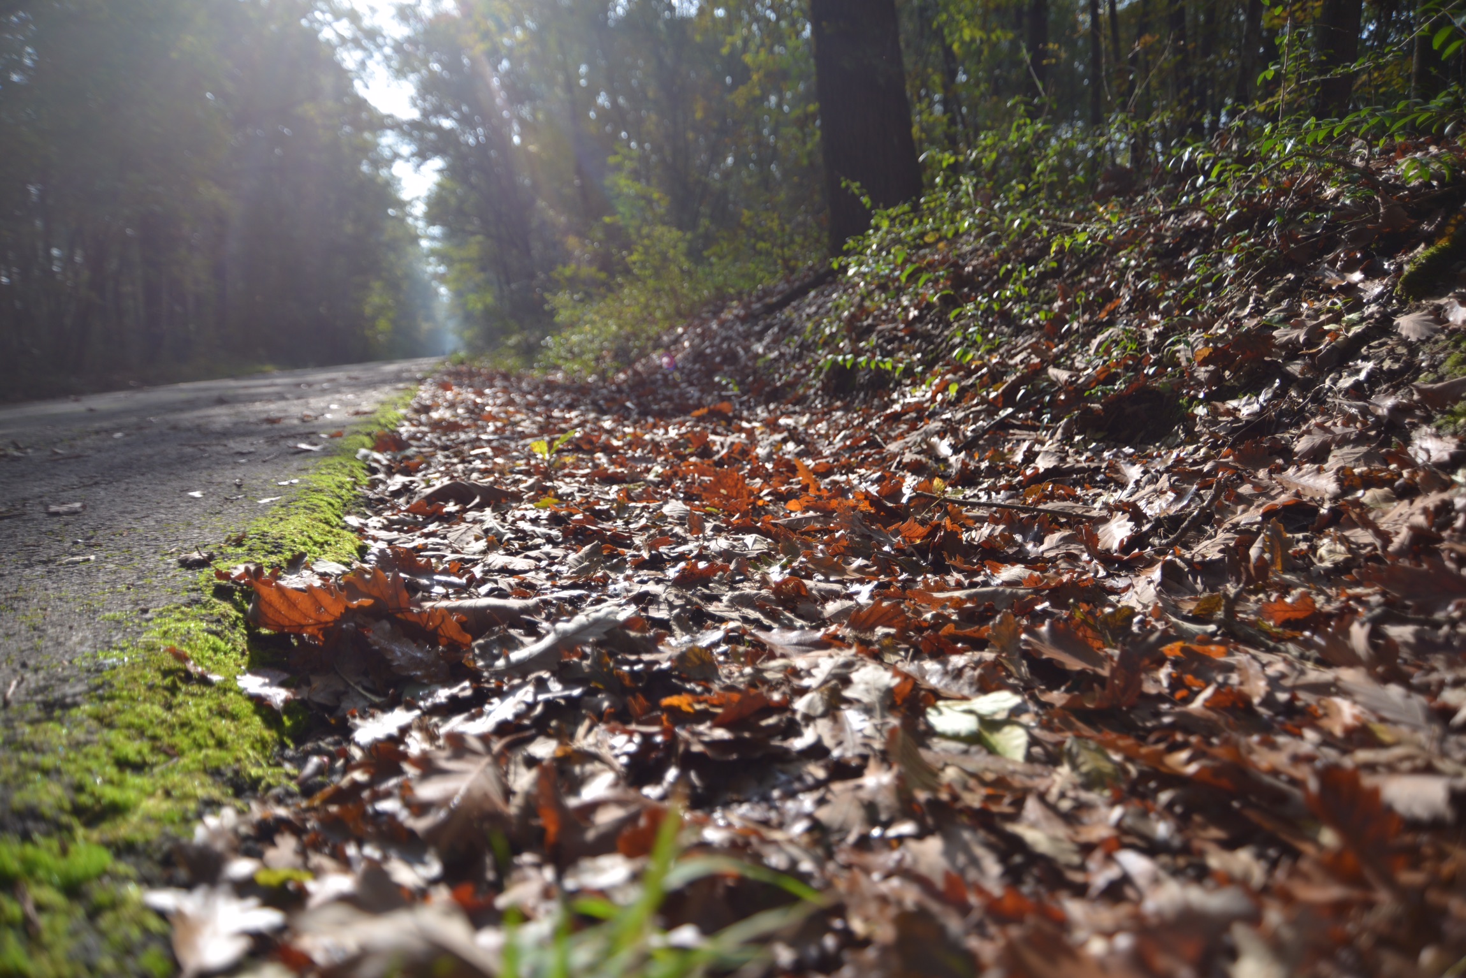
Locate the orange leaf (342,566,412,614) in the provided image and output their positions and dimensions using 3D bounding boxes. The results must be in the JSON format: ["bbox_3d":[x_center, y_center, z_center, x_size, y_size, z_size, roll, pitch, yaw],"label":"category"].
[{"bbox_3d":[-0.433,0.123,1.190,0.086,0.045,0.060,0,7,0],"label":"orange leaf"}]

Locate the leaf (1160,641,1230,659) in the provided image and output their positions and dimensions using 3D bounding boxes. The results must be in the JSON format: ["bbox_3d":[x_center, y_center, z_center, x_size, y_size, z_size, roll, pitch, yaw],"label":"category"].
[{"bbox_3d":[0.472,0.165,1.000,0.071,0.013,0.045,0,7,0],"label":"leaf"}]

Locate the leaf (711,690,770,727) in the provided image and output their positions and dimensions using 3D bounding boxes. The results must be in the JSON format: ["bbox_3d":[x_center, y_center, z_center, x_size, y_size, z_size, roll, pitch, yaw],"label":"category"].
[{"bbox_3d":[0.007,0.198,0.880,0.053,0.020,0.050,0,7,0],"label":"leaf"}]

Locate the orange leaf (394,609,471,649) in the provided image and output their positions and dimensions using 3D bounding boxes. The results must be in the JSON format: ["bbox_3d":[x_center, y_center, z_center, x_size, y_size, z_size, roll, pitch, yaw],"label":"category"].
[{"bbox_3d":[-0.349,0.162,1.140,0.089,0.034,0.060,0,7,0],"label":"orange leaf"}]

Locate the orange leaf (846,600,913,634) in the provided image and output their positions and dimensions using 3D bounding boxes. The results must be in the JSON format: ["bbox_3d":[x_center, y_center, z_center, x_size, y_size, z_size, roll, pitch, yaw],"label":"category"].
[{"bbox_3d":[0.171,0.148,1.140,0.075,0.027,0.060,0,7,0],"label":"orange leaf"}]

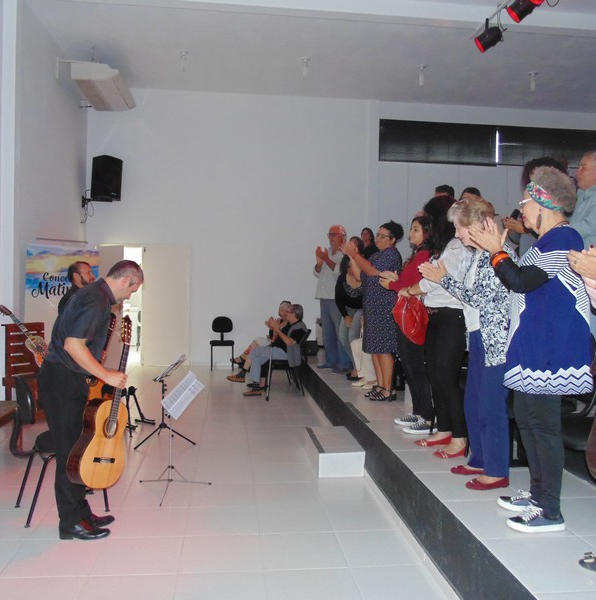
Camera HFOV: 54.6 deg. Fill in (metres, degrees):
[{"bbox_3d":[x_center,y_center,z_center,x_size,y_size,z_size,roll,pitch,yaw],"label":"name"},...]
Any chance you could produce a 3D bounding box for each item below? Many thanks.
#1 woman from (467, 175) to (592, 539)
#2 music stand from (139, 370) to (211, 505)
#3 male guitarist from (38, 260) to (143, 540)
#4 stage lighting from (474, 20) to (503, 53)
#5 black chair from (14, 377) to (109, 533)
[{"bbox_3d":[1.099,0.213,2.735,0.560,1.660,0.500,1,1,-1],"label":"woman"},{"bbox_3d":[-0.845,0.919,3.954,0.480,0.790,0.500,1,1,-22],"label":"music stand"},{"bbox_3d":[-1.182,0.541,3.299,0.580,1.560,0.480,1,1,-14],"label":"male guitarist"},{"bbox_3d":[1.689,-2.350,5.124,0.230,0.250,0.170,-11,-1,10],"label":"stage lighting"},{"bbox_3d":[-1.527,0.905,3.666,0.540,0.860,0.430,0,2,-37],"label":"black chair"}]

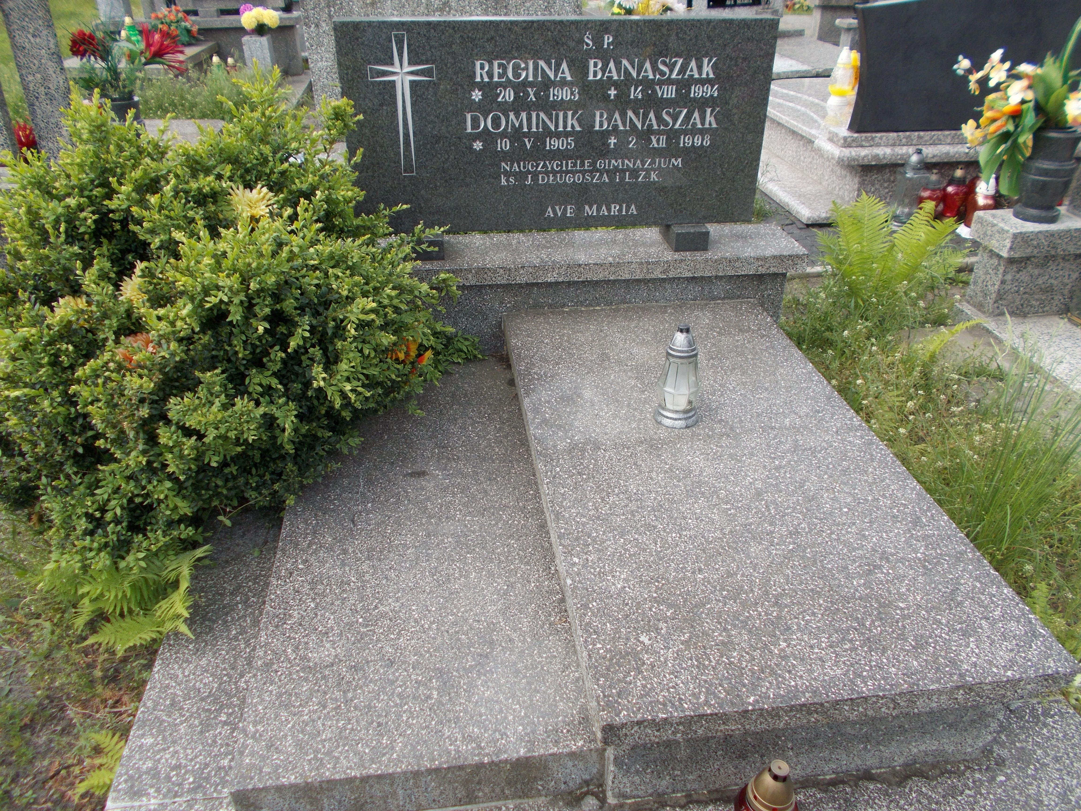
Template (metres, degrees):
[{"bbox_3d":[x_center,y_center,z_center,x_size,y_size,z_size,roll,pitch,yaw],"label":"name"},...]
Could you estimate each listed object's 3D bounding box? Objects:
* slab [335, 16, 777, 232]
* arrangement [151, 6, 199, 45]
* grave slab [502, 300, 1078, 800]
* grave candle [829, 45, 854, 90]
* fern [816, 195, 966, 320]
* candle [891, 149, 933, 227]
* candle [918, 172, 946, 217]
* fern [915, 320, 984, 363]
[{"bbox_3d":[0.059,-0.845,2.477,1.270,0.604,0.085,-4,30,-7],"label":"slab"},{"bbox_3d":[-3.111,-3.226,6.900,0.400,0.350,0.330,-4,31,-7],"label":"arrangement"},{"bbox_3d":[0.414,0.182,2.087,0.853,0.228,1.554,-4,32,-7],"label":"grave slab"},{"bbox_3d":[1.941,-2.122,5.163,0.140,0.260,0.140,-4,31,-7],"label":"grave candle"},{"bbox_3d":[1.468,-0.603,3.350,0.500,0.420,0.420,-4,31,-7],"label":"fern"},{"bbox_3d":[1.961,-1.143,4.295,0.160,0.390,0.160,-4,31,-7],"label":"candle"},{"bbox_3d":[2.192,-1.176,4.491,0.130,0.250,0.130,-4,31,-7],"label":"candle"},{"bbox_3d":[1.505,-0.235,2.987,0.200,0.130,0.150,-4,31,-7],"label":"fern"}]

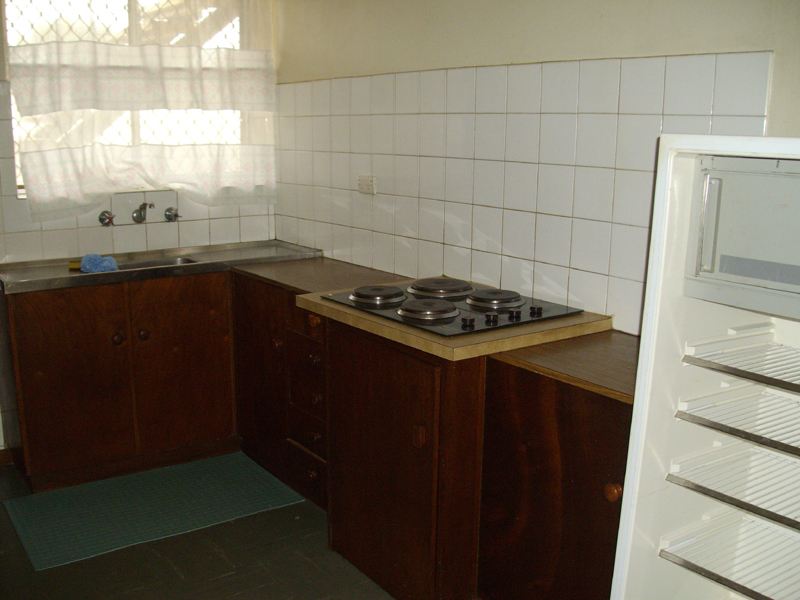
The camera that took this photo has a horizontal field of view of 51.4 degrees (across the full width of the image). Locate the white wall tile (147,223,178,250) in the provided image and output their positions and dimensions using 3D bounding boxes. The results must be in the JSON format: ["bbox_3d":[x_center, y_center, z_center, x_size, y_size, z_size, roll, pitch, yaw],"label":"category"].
[{"bbox_3d":[-1.047,-0.279,3.685,0.150,0.131,0.010,-8,15,-36],"label":"white wall tile"}]

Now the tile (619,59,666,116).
[{"bbox_3d":[0.661,-0.581,2.261,0.010,0.152,0.152,-8,14,-35],"label":"tile"}]

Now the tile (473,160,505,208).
[{"bbox_3d":[0.292,-0.376,2.695,0.010,0.148,0.148,-8,14,-35],"label":"tile"}]

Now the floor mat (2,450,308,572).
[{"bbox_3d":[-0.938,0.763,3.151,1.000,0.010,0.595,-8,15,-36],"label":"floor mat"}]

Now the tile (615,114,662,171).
[{"bbox_3d":[0.643,-0.425,2.236,0.010,0.150,0.150,-8,14,-35],"label":"tile"}]

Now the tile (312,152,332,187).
[{"bbox_3d":[-0.338,-0.578,3.683,0.010,0.152,0.152,-8,14,-35],"label":"tile"}]

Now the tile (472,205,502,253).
[{"bbox_3d":[0.290,-0.236,2.771,0.010,0.150,0.150,-8,14,-35],"label":"tile"}]

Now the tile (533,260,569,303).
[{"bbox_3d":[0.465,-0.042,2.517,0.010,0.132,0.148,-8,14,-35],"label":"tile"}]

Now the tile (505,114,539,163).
[{"bbox_3d":[0.393,-0.509,2.640,0.010,0.151,0.150,-8,15,-36],"label":"tile"}]

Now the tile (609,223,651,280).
[{"bbox_3d":[0.660,-0.134,2.348,0.010,0.151,0.150,-8,15,-36],"label":"tile"}]

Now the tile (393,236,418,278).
[{"bbox_3d":[0.026,-0.169,3.252,0.010,0.152,0.152,-8,14,-35],"label":"tile"}]

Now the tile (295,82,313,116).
[{"bbox_3d":[-0.417,-0.878,3.633,0.010,0.150,0.150,-8,14,-35],"label":"tile"}]

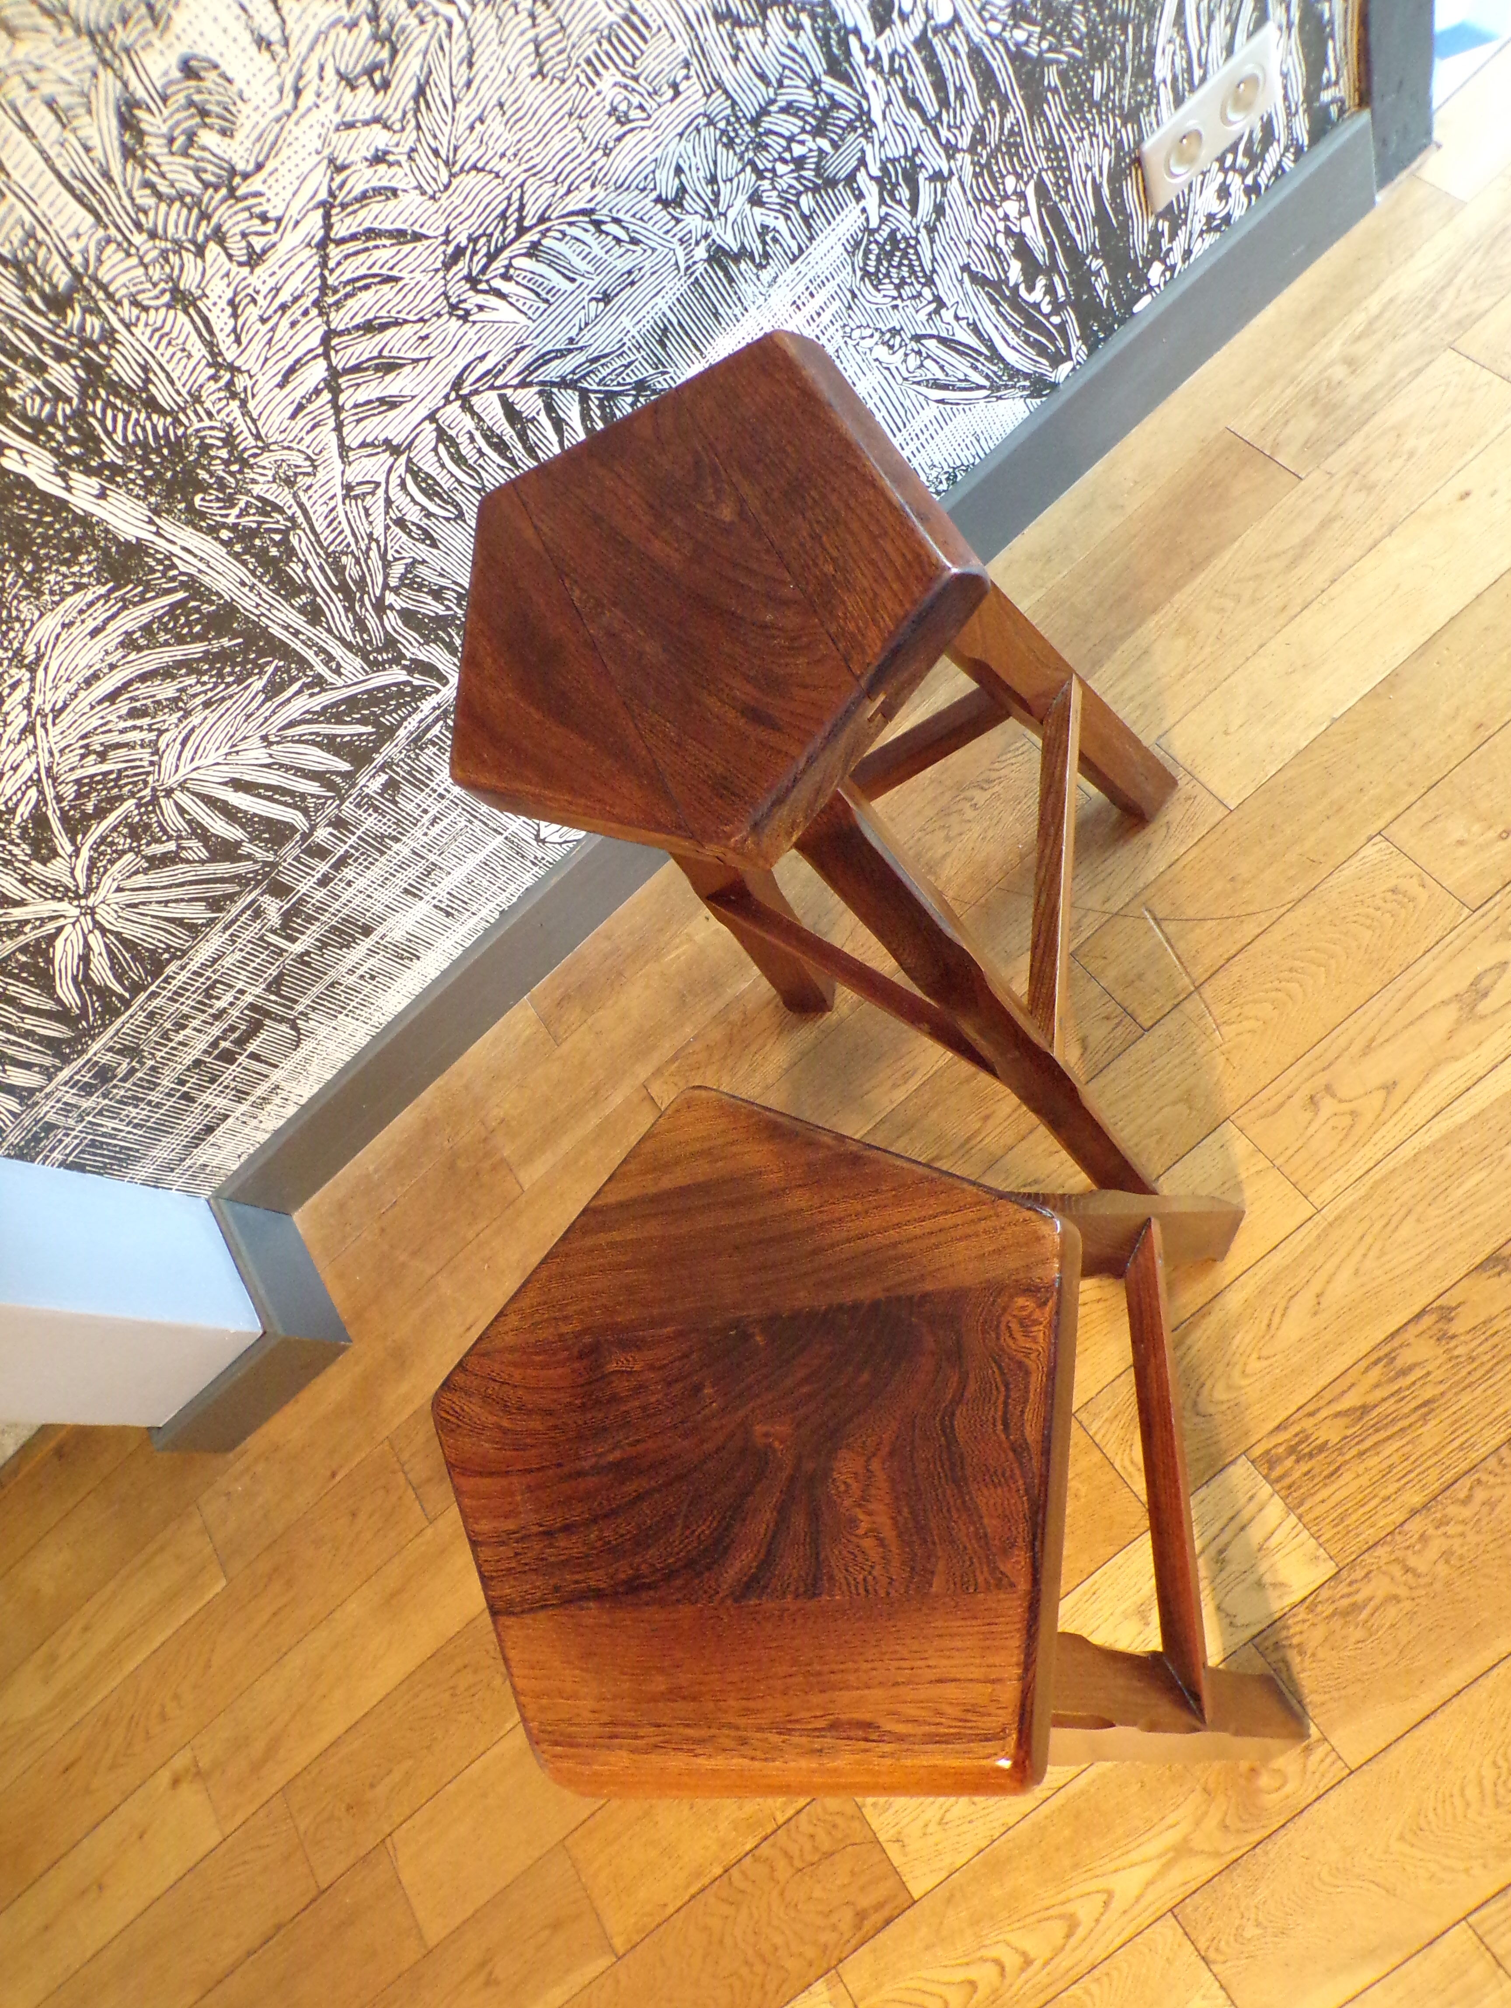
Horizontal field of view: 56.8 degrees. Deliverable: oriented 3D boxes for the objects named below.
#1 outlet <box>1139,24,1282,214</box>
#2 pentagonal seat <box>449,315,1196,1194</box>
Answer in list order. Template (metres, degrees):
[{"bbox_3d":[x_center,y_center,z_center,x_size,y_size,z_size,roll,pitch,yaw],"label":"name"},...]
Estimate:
[{"bbox_3d":[0.439,-0.857,1.354,0.154,0.078,0.012,-42,60,8],"label":"outlet"},{"bbox_3d":[0.130,-0.080,1.105,0.480,0.780,0.420,-28,63,16],"label":"pentagonal seat"}]

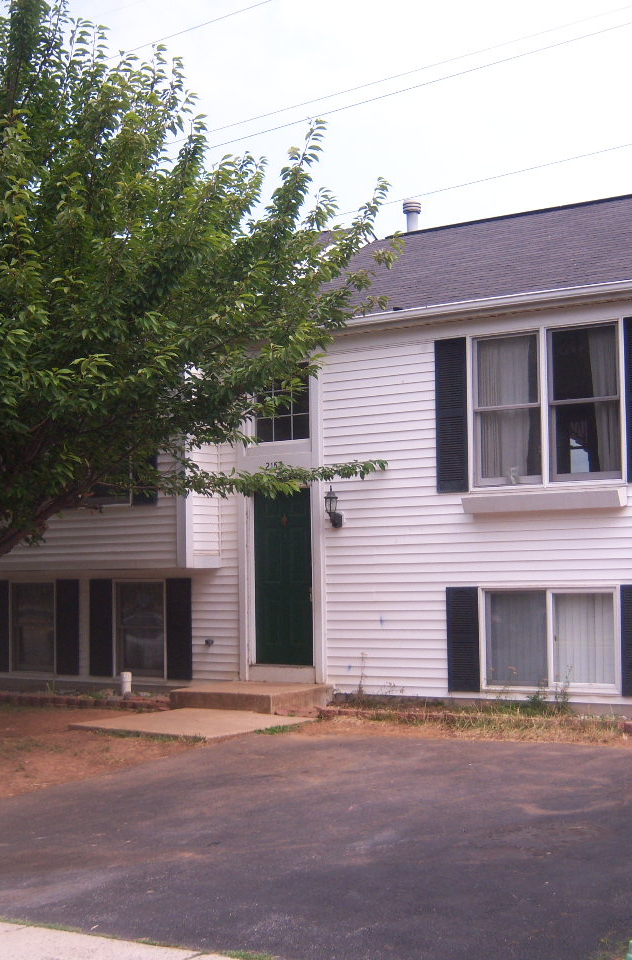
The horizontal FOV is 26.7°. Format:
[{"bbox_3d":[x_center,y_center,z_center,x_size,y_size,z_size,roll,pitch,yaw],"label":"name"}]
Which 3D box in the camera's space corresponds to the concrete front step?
[{"bbox_3d":[-0.717,2.417,14.723,1.350,0.207,1.240,-4,-5,31],"label":"concrete front step"}]

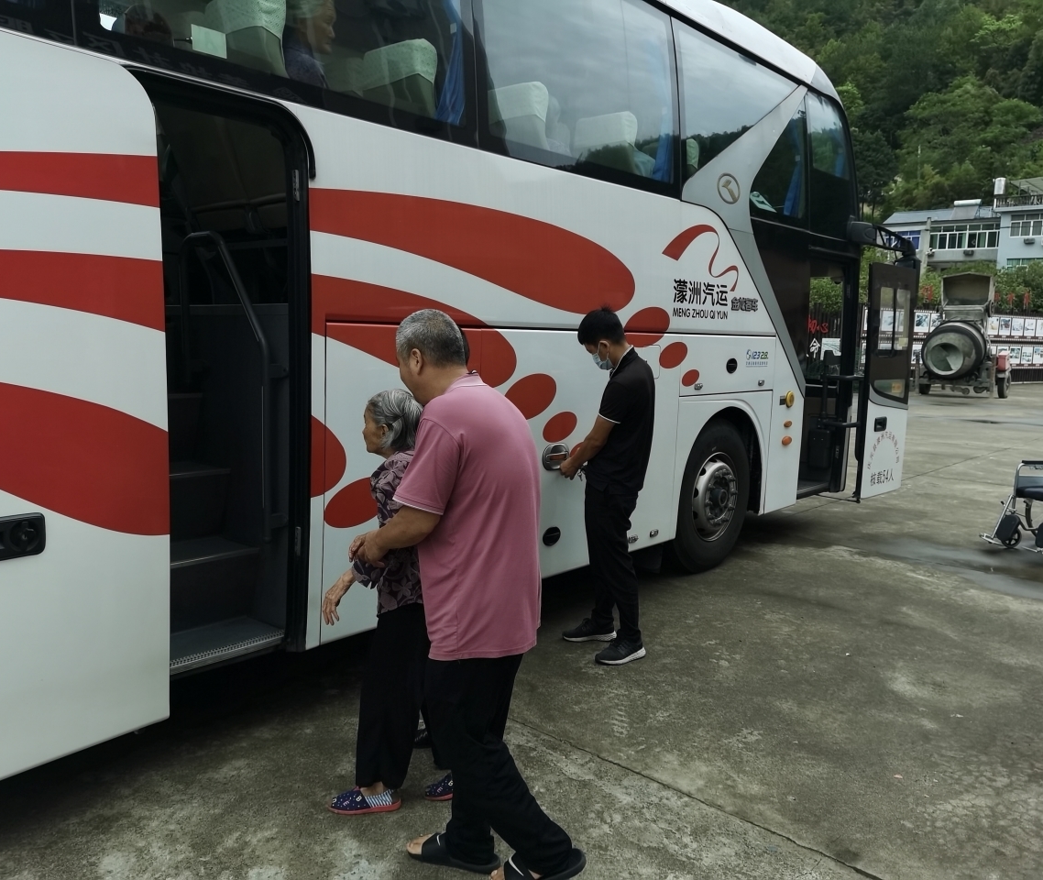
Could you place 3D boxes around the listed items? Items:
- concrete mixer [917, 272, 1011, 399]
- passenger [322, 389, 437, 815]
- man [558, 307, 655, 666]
[{"bbox_3d":[11.200,-2.650,22.400,2.050,3.050,2.500,7,9,38],"label":"concrete mixer"},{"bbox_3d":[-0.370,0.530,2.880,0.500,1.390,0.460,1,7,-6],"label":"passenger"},{"bbox_3d":[0.430,0.215,4.390,0.500,1.710,0.500,0,7,-10],"label":"man"}]

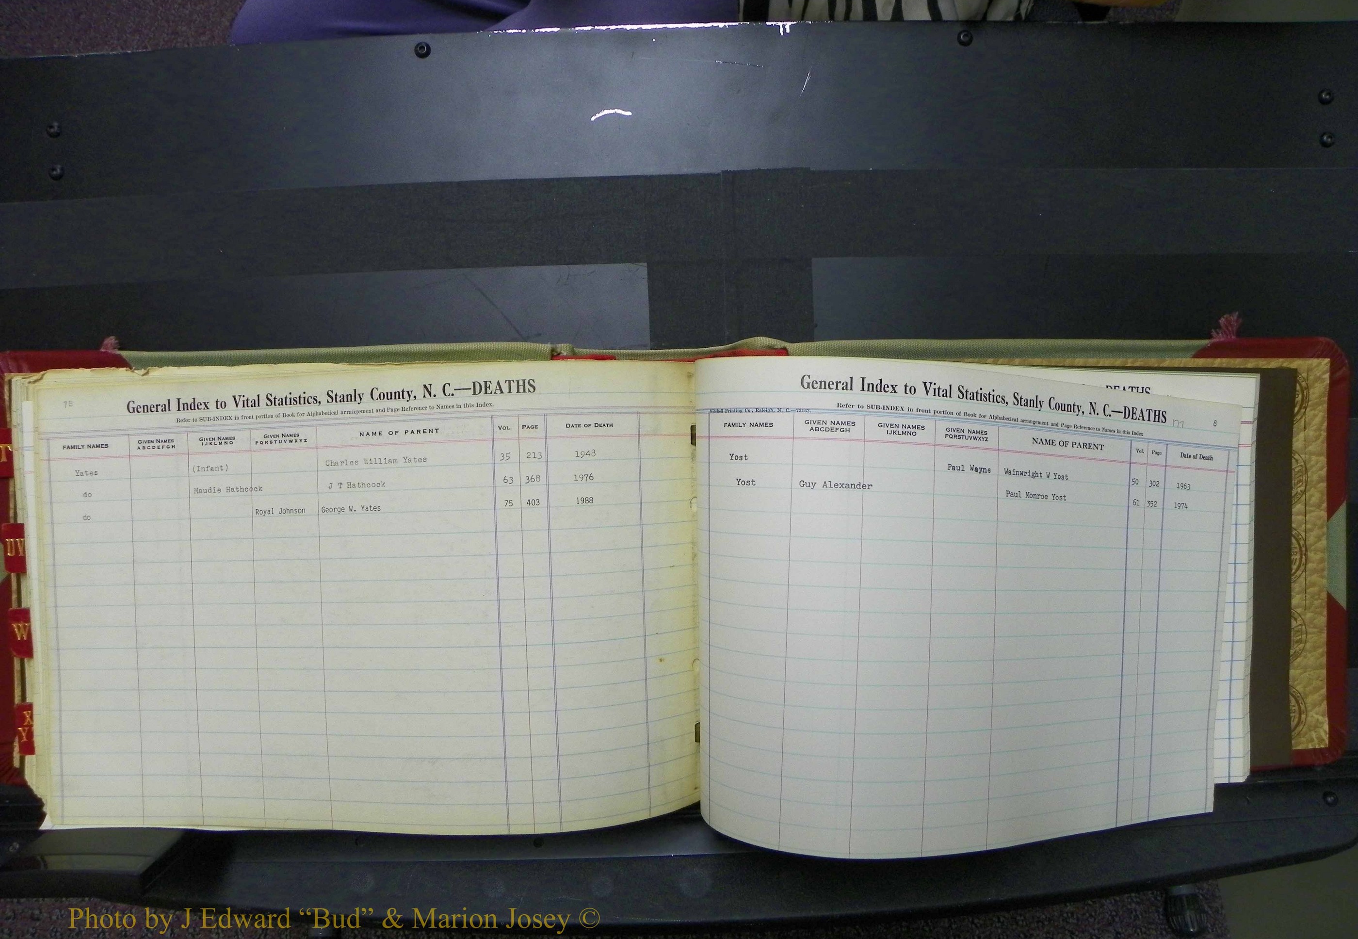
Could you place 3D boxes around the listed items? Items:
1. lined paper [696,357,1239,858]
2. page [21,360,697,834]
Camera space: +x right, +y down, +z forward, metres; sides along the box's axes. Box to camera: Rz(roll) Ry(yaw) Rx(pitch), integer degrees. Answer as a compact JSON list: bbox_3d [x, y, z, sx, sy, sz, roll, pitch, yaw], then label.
[{"bbox_3d":[0.163,0.070,0.500,0.306,0.048,0.232,1,92,-16],"label":"lined paper"},{"bbox_3d":[-0.161,0.064,0.508,0.341,0.041,0.228,-2,91,0],"label":"page"}]

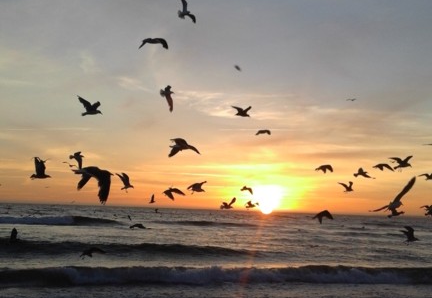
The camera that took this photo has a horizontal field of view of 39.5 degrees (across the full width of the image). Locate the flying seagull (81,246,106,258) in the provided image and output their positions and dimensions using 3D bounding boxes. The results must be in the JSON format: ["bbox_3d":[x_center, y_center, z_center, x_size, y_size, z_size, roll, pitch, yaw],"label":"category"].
[{"bbox_3d":[-2.912,2.436,14.300,0.950,0.260,0.460,-3,-7,39],"label":"flying seagull"}]

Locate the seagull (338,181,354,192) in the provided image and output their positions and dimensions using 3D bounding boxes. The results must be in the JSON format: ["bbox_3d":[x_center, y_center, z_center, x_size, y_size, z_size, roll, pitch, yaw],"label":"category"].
[{"bbox_3d":[5.109,1.477,23.500,0.440,0.380,0.850,0,-6,12],"label":"seagull"}]

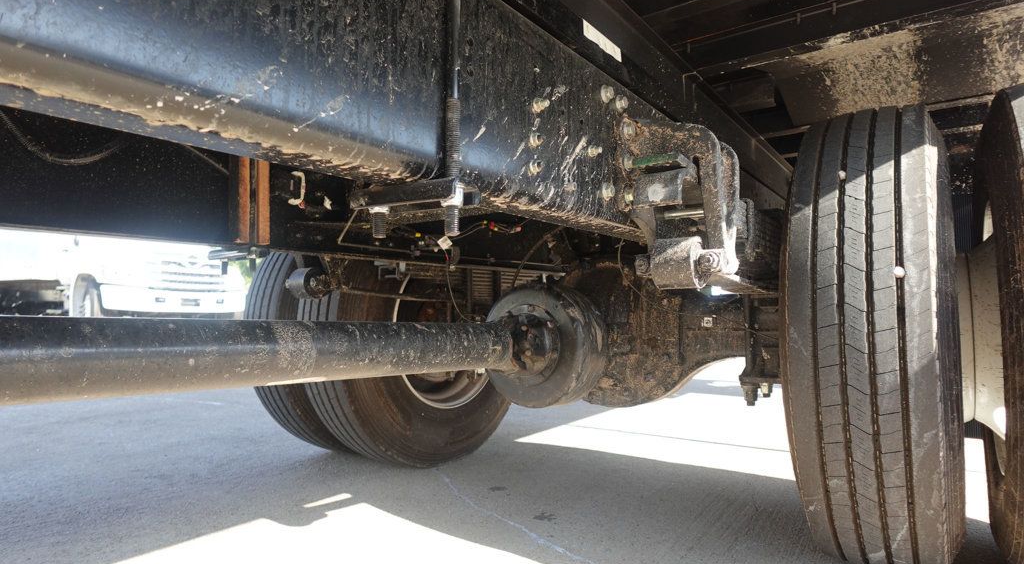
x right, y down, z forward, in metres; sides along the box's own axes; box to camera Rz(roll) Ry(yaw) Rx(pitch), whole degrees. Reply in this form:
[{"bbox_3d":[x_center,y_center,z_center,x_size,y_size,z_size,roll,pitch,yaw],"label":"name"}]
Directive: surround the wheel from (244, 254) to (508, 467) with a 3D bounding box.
[{"bbox_3d":[-0.455,0.184,2.330,0.610,1.035,1.040,-3,-3,36],"label":"wheel"}]

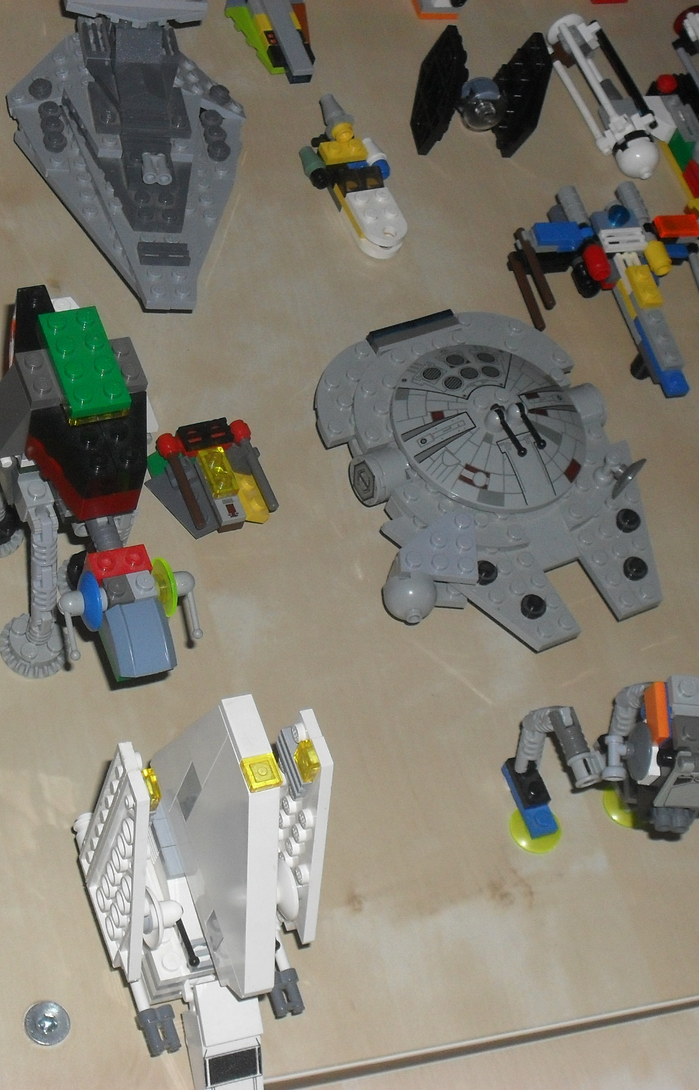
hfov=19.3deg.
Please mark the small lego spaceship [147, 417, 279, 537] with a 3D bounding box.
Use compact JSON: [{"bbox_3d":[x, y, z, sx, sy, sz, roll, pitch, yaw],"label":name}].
[{"bbox_3d":[-0.043,-0.020,0.631,0.037,0.019,0.033,-12,61,-21],"label":"small lego spaceship"}]

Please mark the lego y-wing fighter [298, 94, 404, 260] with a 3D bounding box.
[{"bbox_3d":[0.001,-0.131,0.713,0.029,0.022,0.069,-13,62,-21],"label":"lego y-wing fighter"}]

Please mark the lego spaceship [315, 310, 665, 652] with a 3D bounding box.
[{"bbox_3d":[0.045,-0.027,0.643,0.103,0.043,0.122,-19,64,-24],"label":"lego spaceship"}]

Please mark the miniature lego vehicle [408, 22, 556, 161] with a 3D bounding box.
[{"bbox_3d":[0.046,-0.158,0.725,0.035,0.050,0.033,-1,58,-15],"label":"miniature lego vehicle"}]

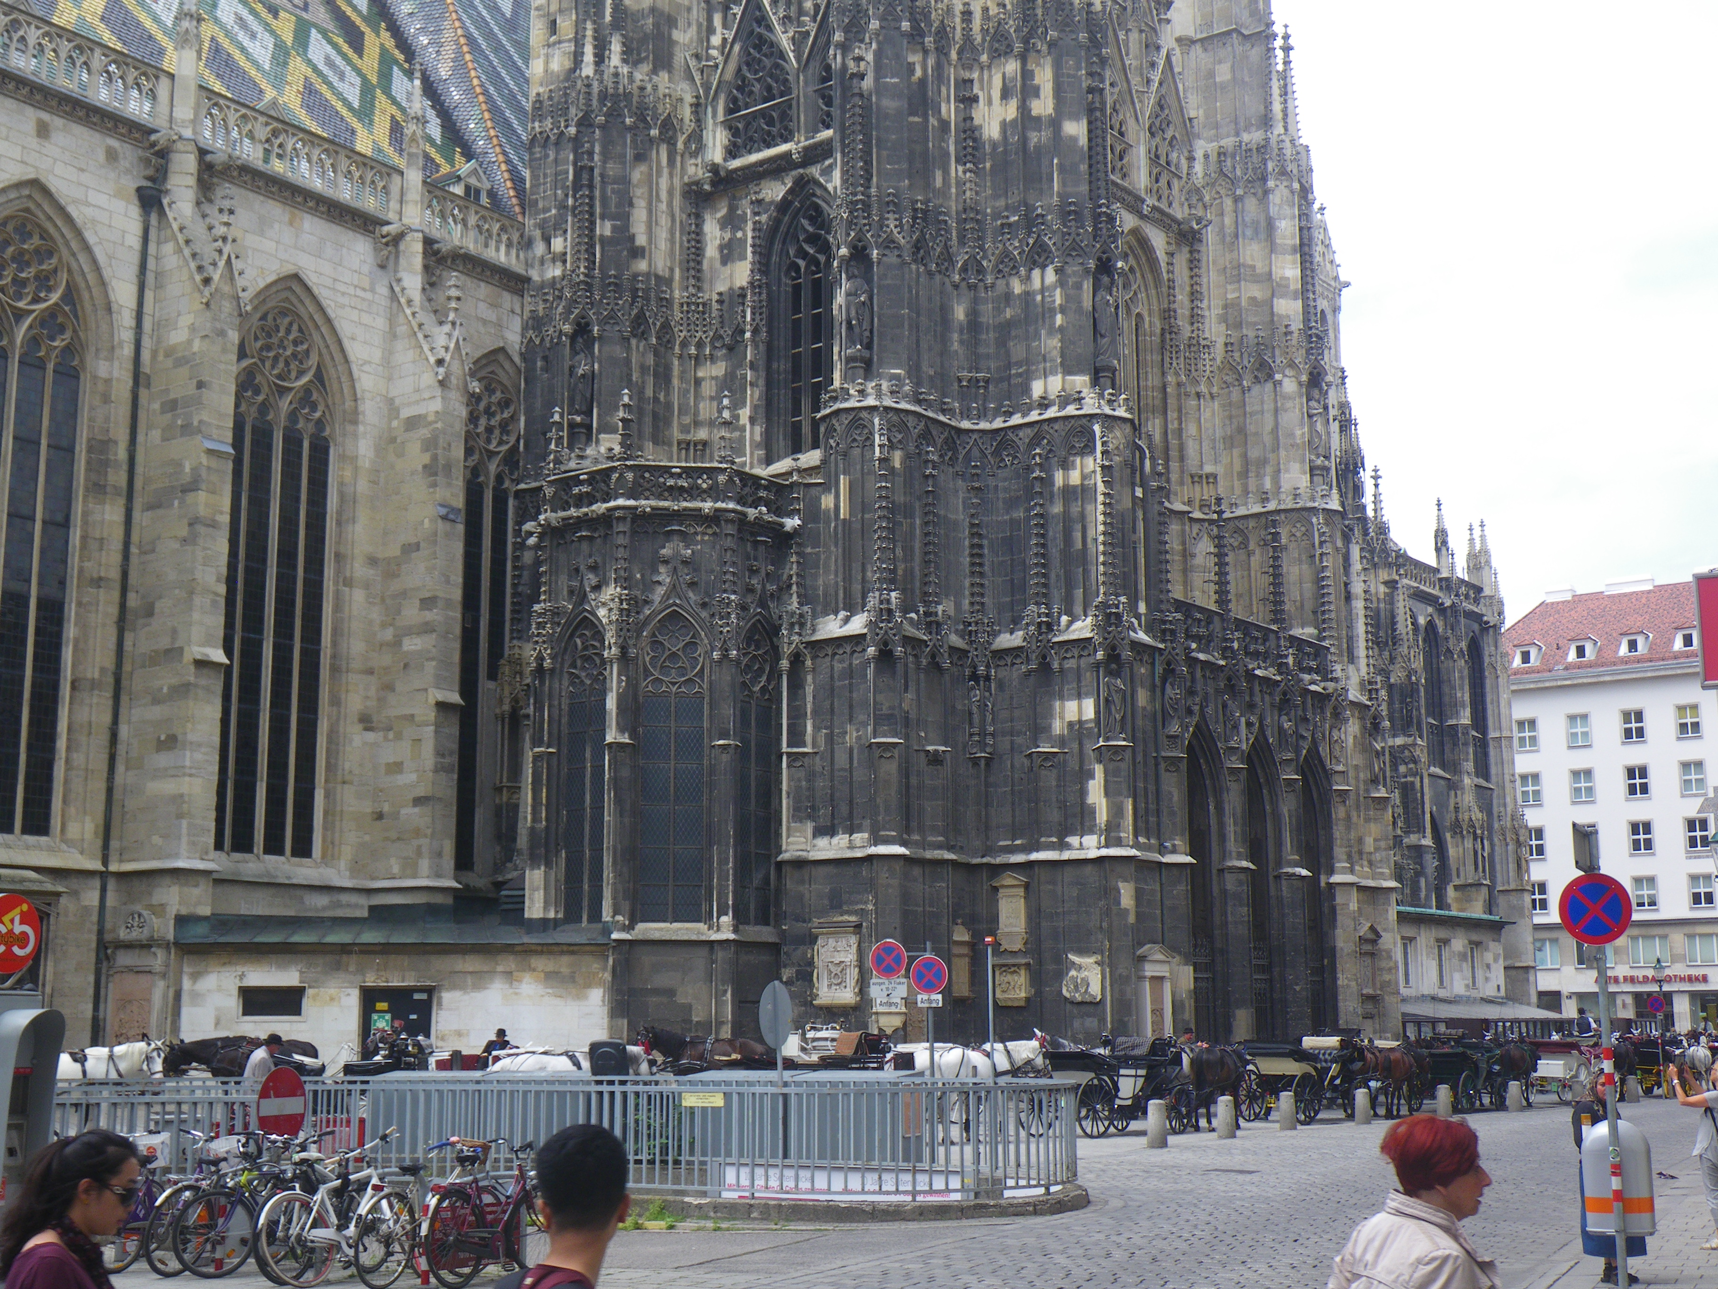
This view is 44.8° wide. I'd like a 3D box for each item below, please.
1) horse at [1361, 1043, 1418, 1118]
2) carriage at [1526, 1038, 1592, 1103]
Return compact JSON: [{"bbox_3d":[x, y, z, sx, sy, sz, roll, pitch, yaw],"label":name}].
[{"bbox_3d":[12.130,9.765,46.790,0.620,1.660,2.250,-7,-13,32],"label":"horse"},{"bbox_3d":[19.080,11.392,56.023,1.550,1.800,3.150,-9,-14,38],"label":"carriage"}]

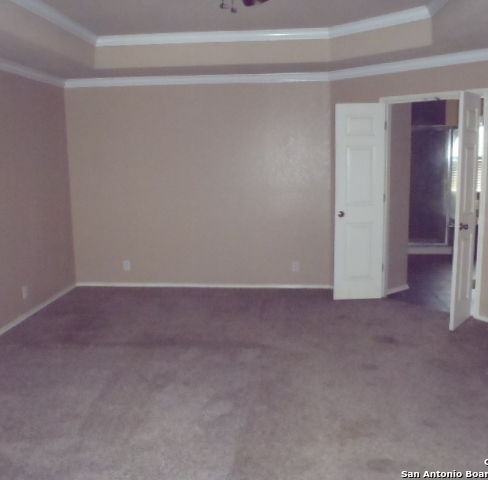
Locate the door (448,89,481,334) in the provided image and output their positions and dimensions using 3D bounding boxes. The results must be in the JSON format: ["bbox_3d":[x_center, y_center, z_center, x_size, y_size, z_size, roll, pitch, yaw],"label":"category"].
[{"bbox_3d":[1.938,-0.240,4.527,0.042,2.030,0.515,6,12,38],"label":"door"}]

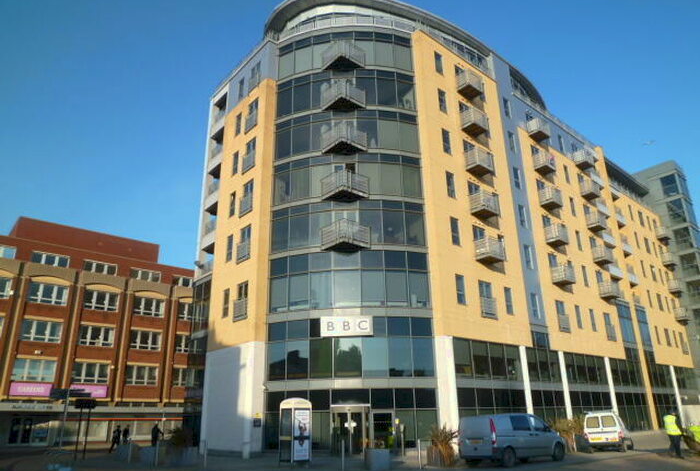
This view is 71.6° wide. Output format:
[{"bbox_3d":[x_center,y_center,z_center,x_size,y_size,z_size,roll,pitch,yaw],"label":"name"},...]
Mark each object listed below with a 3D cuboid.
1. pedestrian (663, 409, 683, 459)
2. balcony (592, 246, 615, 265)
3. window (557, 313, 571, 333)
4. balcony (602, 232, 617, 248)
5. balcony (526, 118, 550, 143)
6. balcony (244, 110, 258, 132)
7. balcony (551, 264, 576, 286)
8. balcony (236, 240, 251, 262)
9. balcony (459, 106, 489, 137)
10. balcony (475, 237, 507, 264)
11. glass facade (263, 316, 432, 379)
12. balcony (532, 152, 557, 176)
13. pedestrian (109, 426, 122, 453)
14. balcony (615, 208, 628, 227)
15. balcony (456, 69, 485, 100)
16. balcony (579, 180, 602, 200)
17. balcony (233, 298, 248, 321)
[{"bbox_3d":[12.877,7.960,19.404,0.450,1.780,0.500,3,-20,-9],"label":"pedestrian"},{"bbox_3d":[21.167,1.670,40.720,1.650,1.300,1.050,16,-26,-38],"label":"balcony"},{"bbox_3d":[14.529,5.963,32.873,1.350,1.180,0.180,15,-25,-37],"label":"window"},{"bbox_3d":[22.206,0.455,42.458,2.550,1.000,1.000,15,-25,-37],"label":"balcony"},{"bbox_3d":[15.242,-8.439,39.054,1.600,1.270,1.050,16,-26,-38],"label":"balcony"},{"bbox_3d":[-6.360,-7.236,30.990,0.220,1.270,1.470,16,-26,-38],"label":"balcony"},{"bbox_3d":[14.971,2.796,34.038,1.550,1.198,0.906,15,-25,-38],"label":"balcony"},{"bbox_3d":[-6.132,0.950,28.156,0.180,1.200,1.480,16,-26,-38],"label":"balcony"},{"bbox_3d":[8.129,-7.337,31.702,1.500,1.240,0.950,15,-25,-37],"label":"balcony"},{"bbox_3d":[8.228,0.949,28.666,1.470,1.210,0.960,15,-25,-37],"label":"balcony"},{"bbox_3d":[0.022,5.827,25.045,8.950,3.050,1.050,-2,-20,3],"label":"glass facade"},{"bbox_3d":[15.291,-5.619,38.031,1.600,1.300,1.050,16,-26,-38],"label":"balcony"},{"bbox_3d":[-14.971,13.043,30.983,0.750,1.680,0.550,11,-23,-31],"label":"pedestrian"},{"bbox_3d":[25.040,-1.452,45.672,2.000,1.100,1.000,15,-25,-37],"label":"balcony"},{"bbox_3d":[8.031,-10.100,32.570,1.550,1.198,0.906,15,-25,-38],"label":"balcony"},{"bbox_3d":[20.814,-3.920,42.043,1.509,1.203,0.986,16,-26,-38],"label":"balcony"},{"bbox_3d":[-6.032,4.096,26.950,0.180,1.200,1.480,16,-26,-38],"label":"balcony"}]

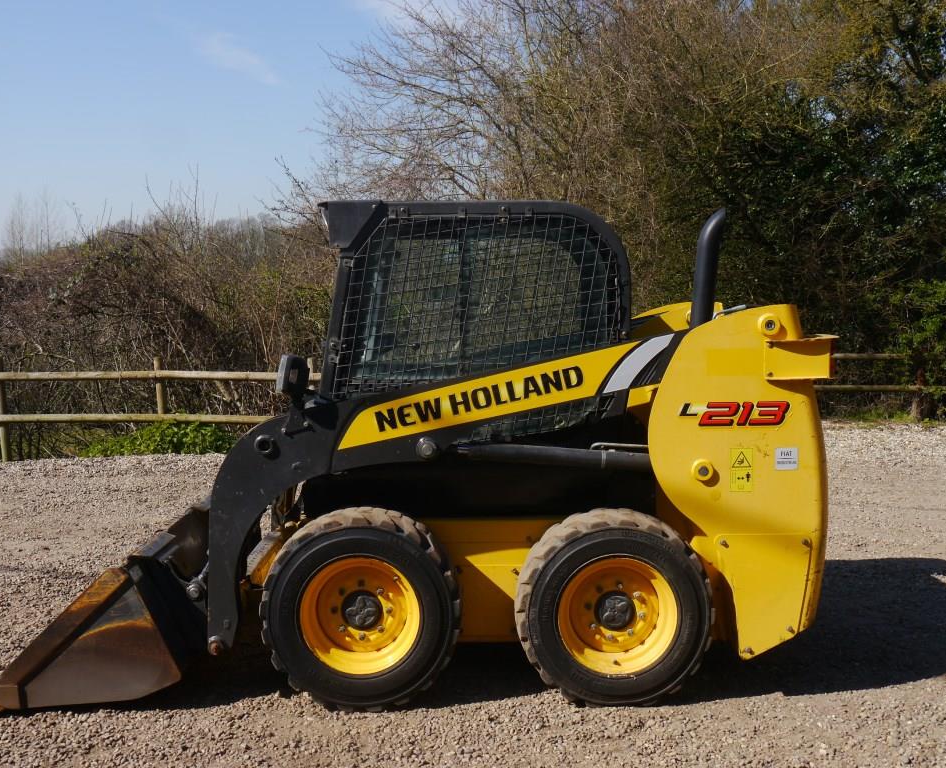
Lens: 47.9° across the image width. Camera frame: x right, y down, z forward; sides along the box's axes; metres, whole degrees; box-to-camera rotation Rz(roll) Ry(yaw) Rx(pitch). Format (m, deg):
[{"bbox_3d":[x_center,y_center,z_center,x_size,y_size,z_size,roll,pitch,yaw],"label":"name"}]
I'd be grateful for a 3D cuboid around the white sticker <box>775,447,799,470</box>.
[{"bbox_3d":[1.164,0.278,3.940,0.087,0.082,0.004,0,5,-1],"label":"white sticker"}]

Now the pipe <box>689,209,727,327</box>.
[{"bbox_3d":[0.973,-0.462,4.410,0.140,0.525,0.088,0,5,-1],"label":"pipe"}]

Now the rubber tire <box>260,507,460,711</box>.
[{"bbox_3d":[-0.424,0.853,4.080,0.755,0.755,0.250,0,5,-1],"label":"rubber tire"}]

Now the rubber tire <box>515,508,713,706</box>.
[{"bbox_3d":[0.538,0.852,4.095,0.750,0.745,0.250,0,5,-1],"label":"rubber tire"}]

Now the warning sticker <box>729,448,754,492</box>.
[{"bbox_3d":[0.995,0.321,3.942,0.086,0.160,0.004,0,5,-1],"label":"warning sticker"}]

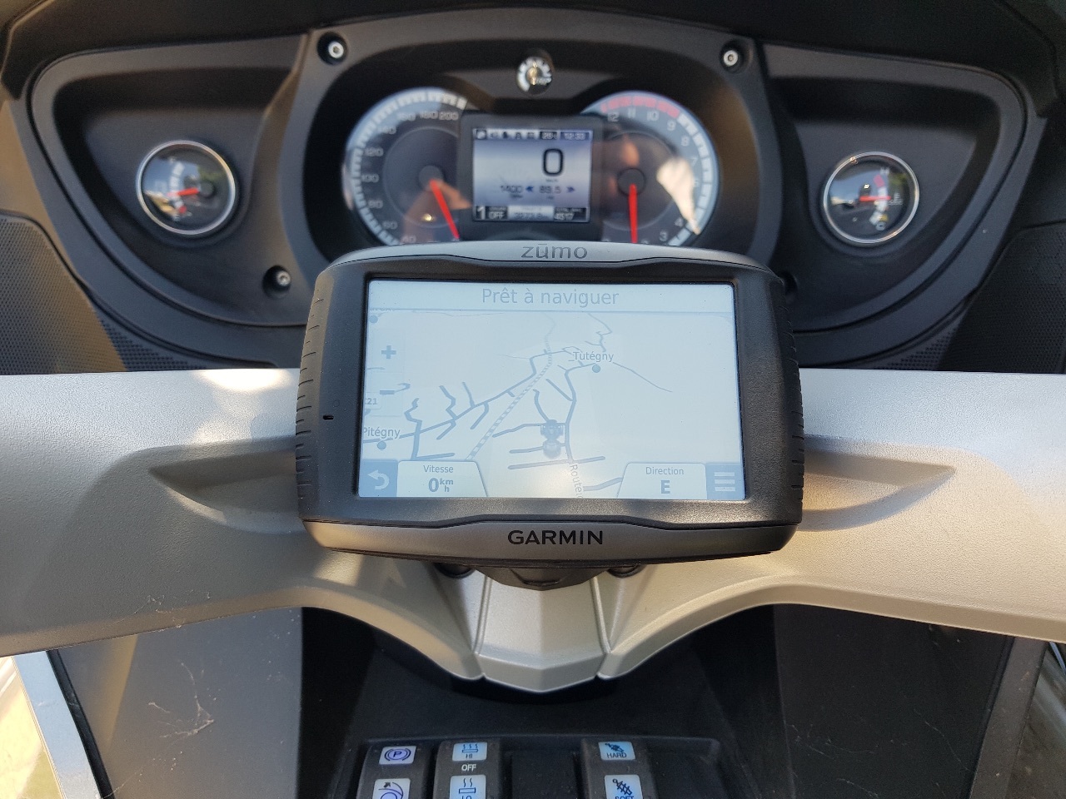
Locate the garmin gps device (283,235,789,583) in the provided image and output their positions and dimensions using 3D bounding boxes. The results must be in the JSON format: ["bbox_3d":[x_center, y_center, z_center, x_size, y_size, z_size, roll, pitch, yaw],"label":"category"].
[{"bbox_3d":[0.005,0.003,0.245,0.145,0.037,0.099,1,77,-1],"label":"garmin gps device"}]

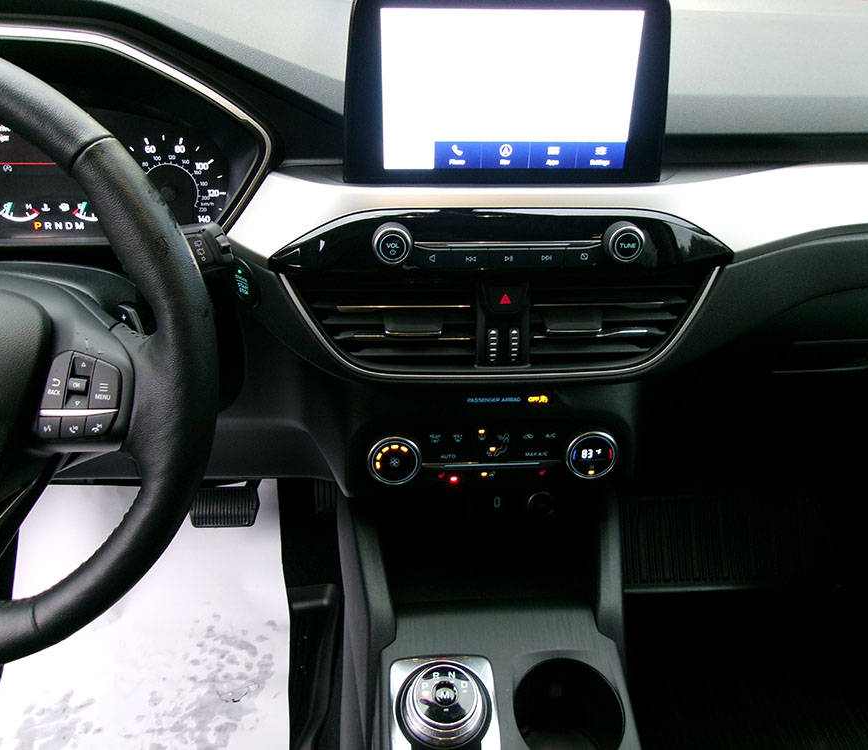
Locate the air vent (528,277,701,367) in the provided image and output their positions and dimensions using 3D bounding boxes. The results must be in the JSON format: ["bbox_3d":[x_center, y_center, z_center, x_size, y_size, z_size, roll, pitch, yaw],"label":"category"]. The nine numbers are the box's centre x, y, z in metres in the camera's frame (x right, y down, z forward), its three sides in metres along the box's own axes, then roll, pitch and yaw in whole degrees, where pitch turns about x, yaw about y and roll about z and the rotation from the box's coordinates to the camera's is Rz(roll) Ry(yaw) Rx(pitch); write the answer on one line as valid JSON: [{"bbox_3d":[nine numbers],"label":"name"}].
[{"bbox_3d":[0.139,-0.044,0.611,0.131,0.070,0.030,-1,27,-3],"label":"air vent"}]

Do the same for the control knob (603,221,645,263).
[{"bbox_3d":[0.138,-0.096,0.565,0.028,0.028,0.016,-1,27,-3],"label":"control knob"}]

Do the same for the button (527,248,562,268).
[{"bbox_3d":[0.082,-0.086,0.576,0.025,0.015,0.008,-1,27,-3],"label":"button"}]

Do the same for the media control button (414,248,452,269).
[{"bbox_3d":[-0.001,-0.086,0.570,0.028,0.015,0.008,-1,27,-3],"label":"media control button"}]

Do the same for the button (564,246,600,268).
[{"bbox_3d":[0.109,-0.087,0.577,0.025,0.017,0.008,-1,27,-3],"label":"button"}]

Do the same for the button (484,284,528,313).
[{"bbox_3d":[0.054,-0.059,0.590,0.032,0.023,0.010,-1,27,-3],"label":"button"}]

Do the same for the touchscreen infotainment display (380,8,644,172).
[{"bbox_3d":[0.052,-0.196,0.540,0.175,0.105,0.012,-1,30,-3],"label":"touchscreen infotainment display"}]

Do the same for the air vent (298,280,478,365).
[{"bbox_3d":[-0.036,-0.042,0.600,0.132,0.066,0.030,-1,27,-3],"label":"air vent"}]

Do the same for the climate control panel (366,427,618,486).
[{"bbox_3d":[0.048,0.066,0.639,0.203,0.051,0.020,-1,22,-3],"label":"climate control panel"}]

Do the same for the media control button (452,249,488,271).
[{"bbox_3d":[0.027,-0.085,0.572,0.026,0.017,0.008,-1,27,-3],"label":"media control button"}]

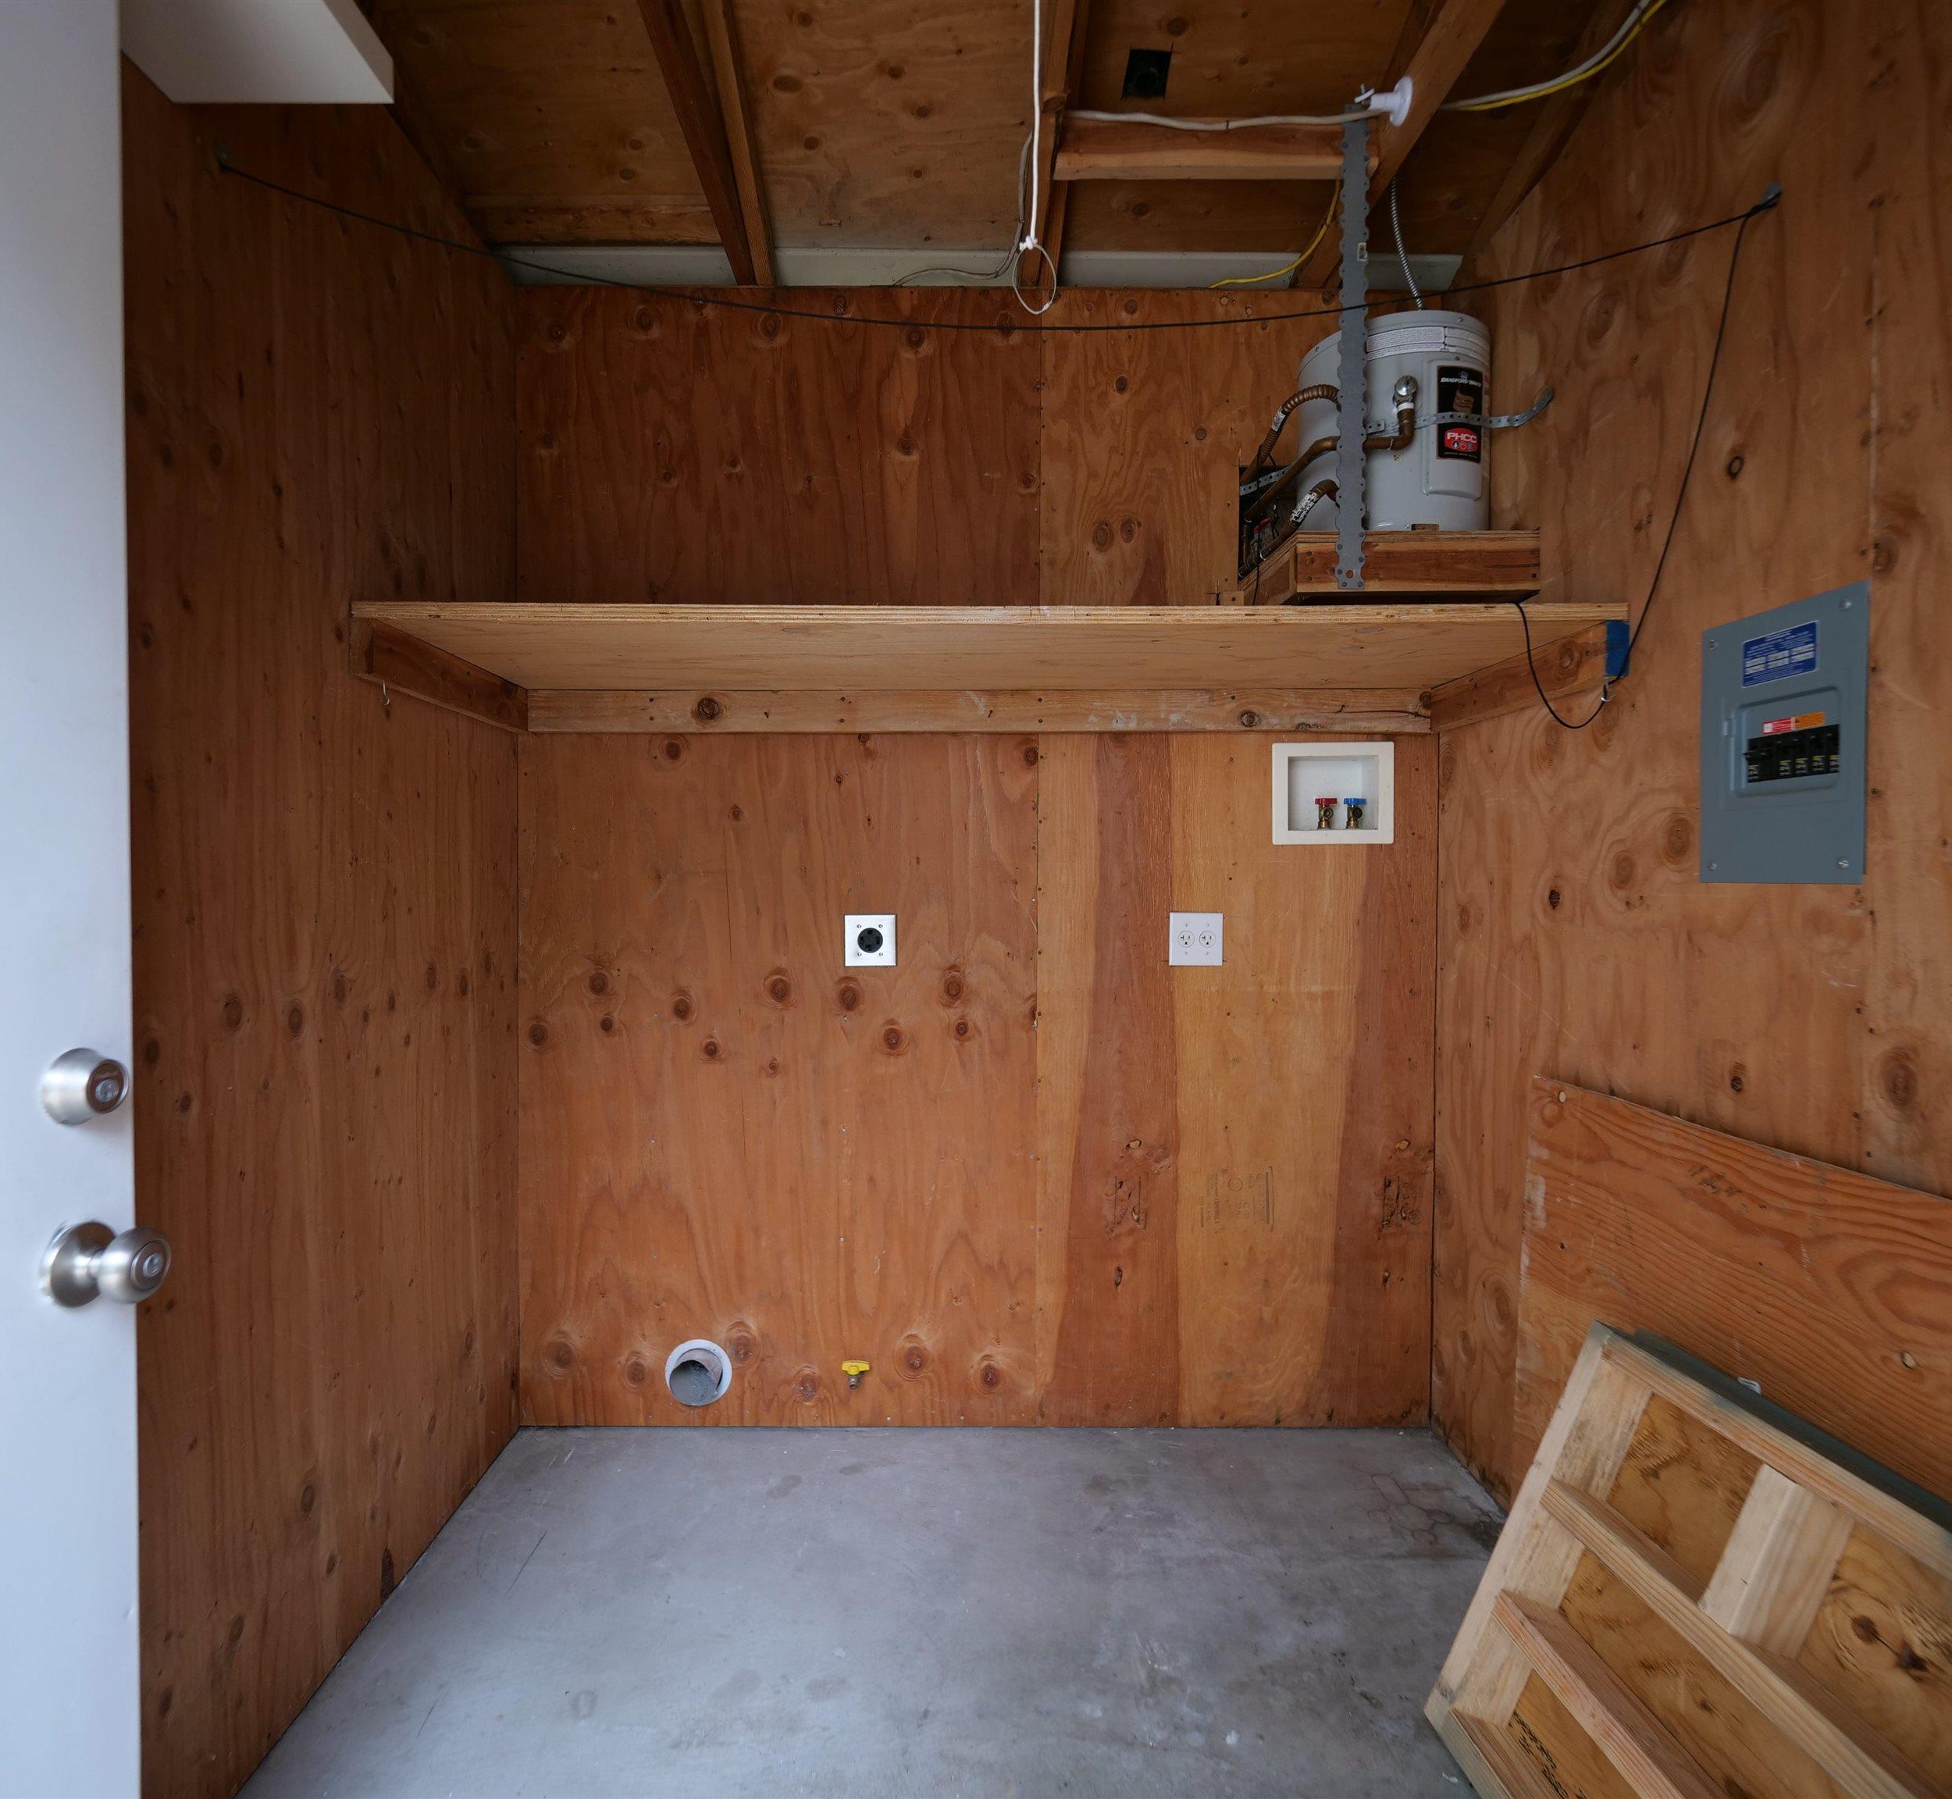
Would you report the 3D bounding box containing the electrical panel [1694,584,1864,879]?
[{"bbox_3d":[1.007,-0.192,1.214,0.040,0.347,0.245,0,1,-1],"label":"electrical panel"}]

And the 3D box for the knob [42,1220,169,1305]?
[{"bbox_3d":[-0.683,0.291,0.772,0.064,0.066,0.066,0,1,-1],"label":"knob"}]

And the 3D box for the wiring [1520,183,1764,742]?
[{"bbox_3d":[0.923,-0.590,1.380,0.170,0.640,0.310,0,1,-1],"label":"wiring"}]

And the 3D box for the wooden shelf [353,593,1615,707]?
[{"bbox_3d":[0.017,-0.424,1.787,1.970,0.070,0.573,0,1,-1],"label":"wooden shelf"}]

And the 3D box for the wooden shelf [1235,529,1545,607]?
[{"bbox_3d":[0.782,-0.599,1.898,0.437,0.104,0.362,0,1,-1],"label":"wooden shelf"}]

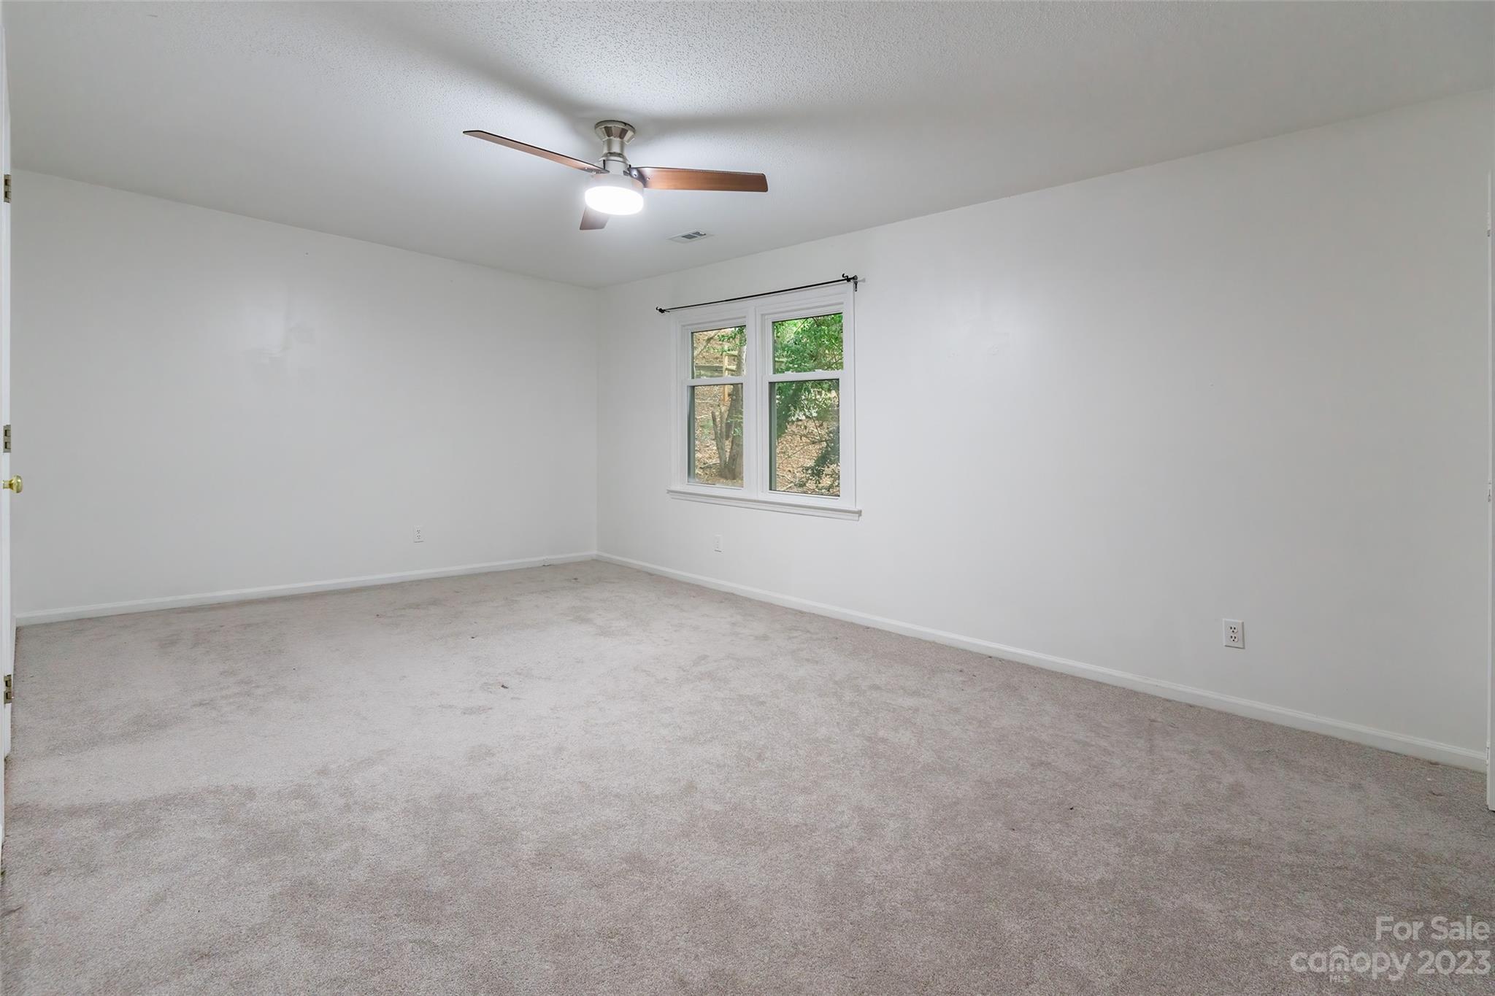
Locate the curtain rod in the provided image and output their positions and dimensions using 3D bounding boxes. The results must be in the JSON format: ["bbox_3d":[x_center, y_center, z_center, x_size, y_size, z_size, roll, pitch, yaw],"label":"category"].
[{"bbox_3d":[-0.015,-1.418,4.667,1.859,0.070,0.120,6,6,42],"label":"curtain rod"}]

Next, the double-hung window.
[{"bbox_3d":[0.037,-0.674,4.715,1.764,1.470,0.120,6,6,42],"label":"double-hung window"}]

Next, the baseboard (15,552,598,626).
[{"bbox_3d":[-2.634,0.587,4.789,3.549,0.075,0.020,-3,5,-45],"label":"baseboard"}]

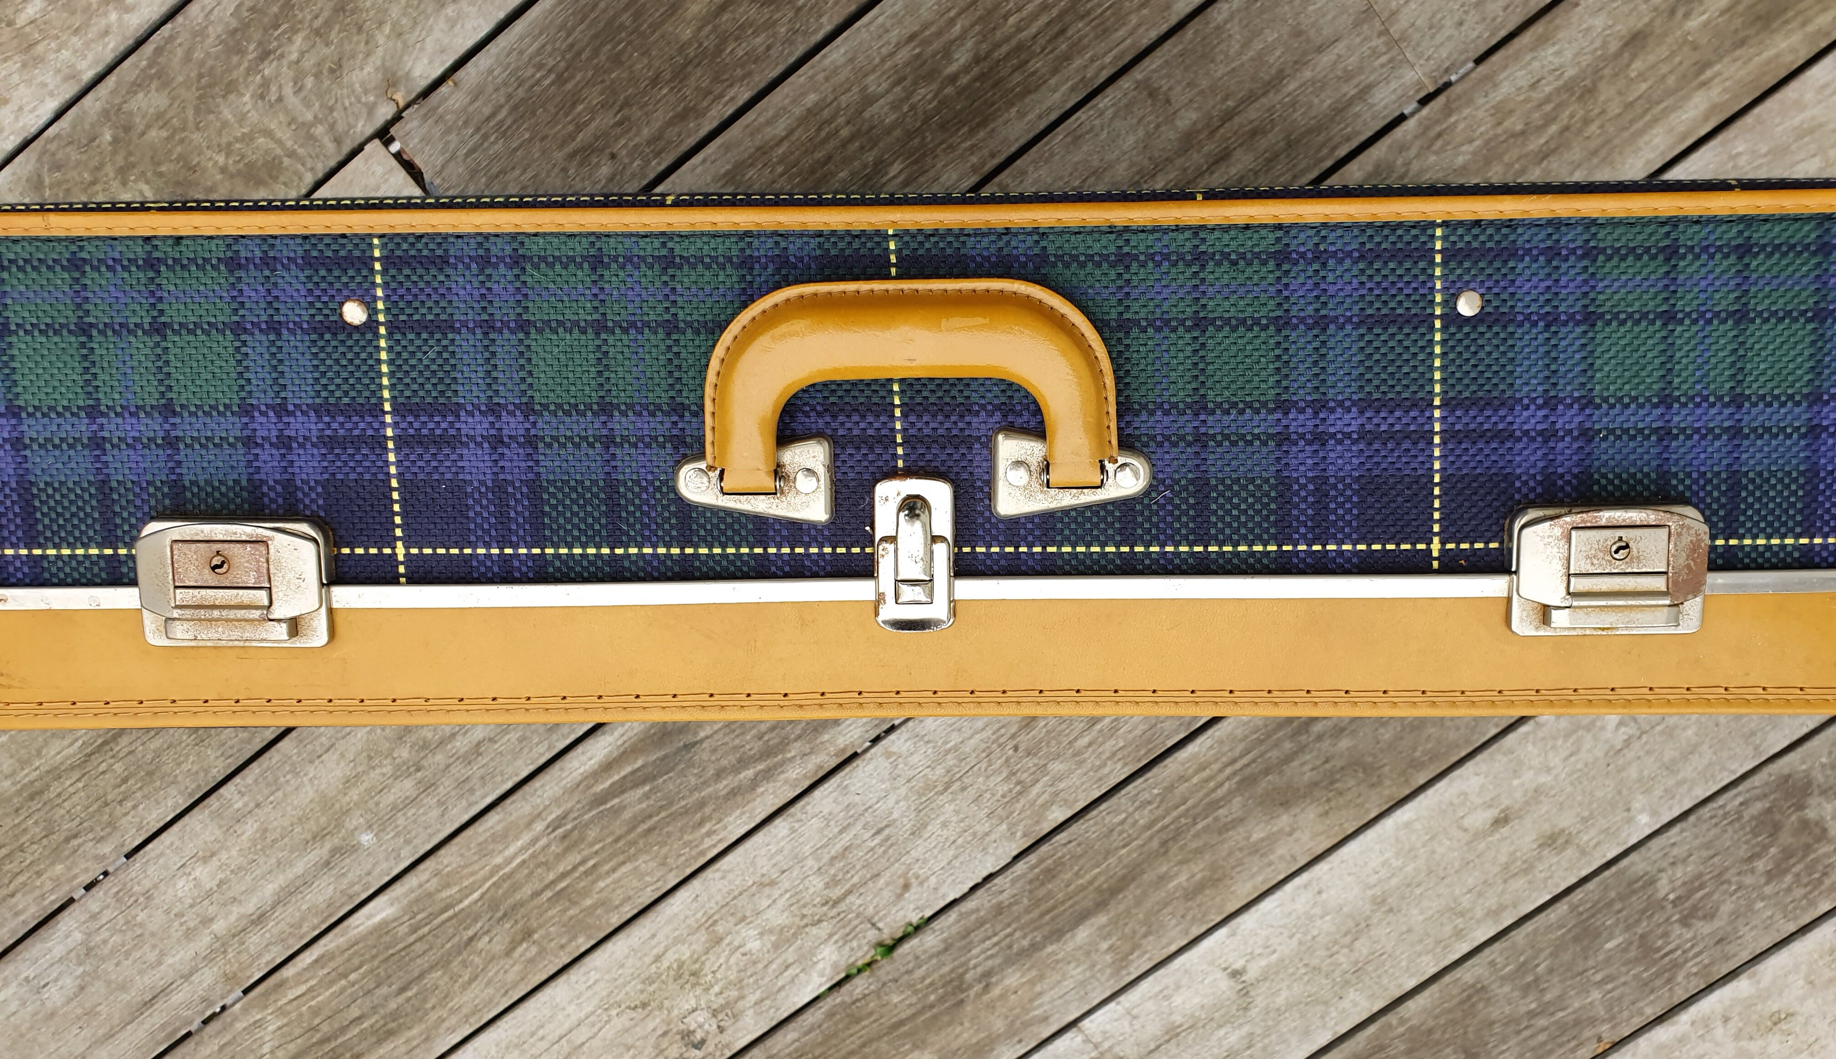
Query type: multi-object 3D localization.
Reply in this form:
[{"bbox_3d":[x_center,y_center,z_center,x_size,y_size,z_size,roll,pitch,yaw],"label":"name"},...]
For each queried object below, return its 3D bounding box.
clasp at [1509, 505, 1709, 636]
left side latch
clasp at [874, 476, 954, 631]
[{"bbox_3d":[0.210,0.013,0.418,0.056,0.009,0.037,0,97,1],"label":"clasp"},{"bbox_3d":[-0.209,0.016,0.422,0.056,0.009,0.037,0,97,1],"label":"left side latch"},{"bbox_3d":[-0.001,0.008,0.419,0.024,0.009,0.046,0,97,1],"label":"clasp"}]

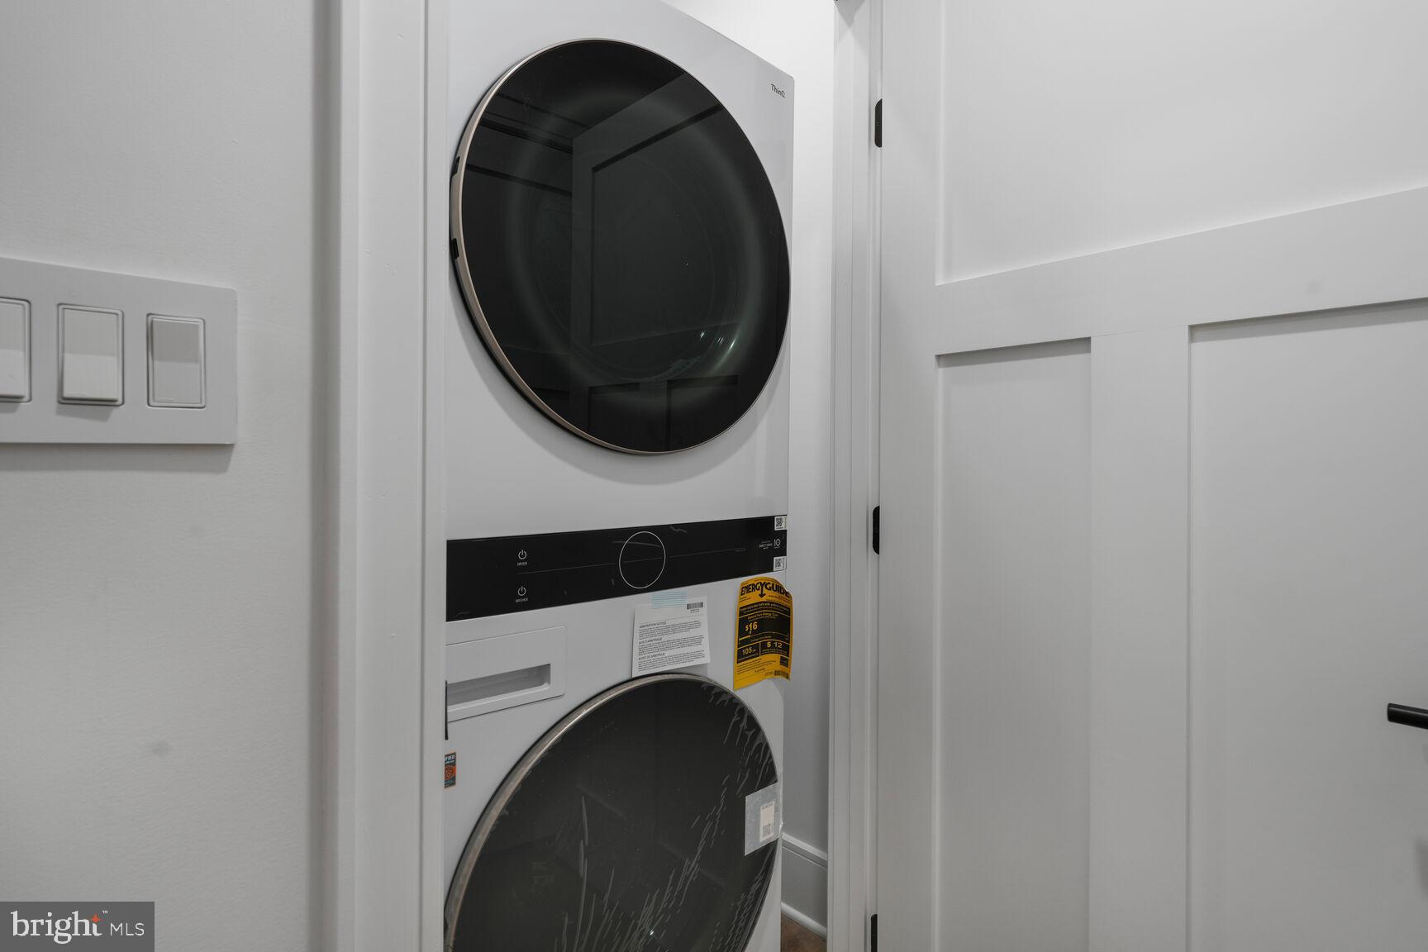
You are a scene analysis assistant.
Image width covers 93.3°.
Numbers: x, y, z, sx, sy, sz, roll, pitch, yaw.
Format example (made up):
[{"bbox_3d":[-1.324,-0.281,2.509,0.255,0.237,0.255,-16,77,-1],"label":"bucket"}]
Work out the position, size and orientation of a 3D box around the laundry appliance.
[{"bbox_3d":[-0.343,0.208,1.295,0.686,1.890,0.775,-1,2,-42],"label":"laundry appliance"}]

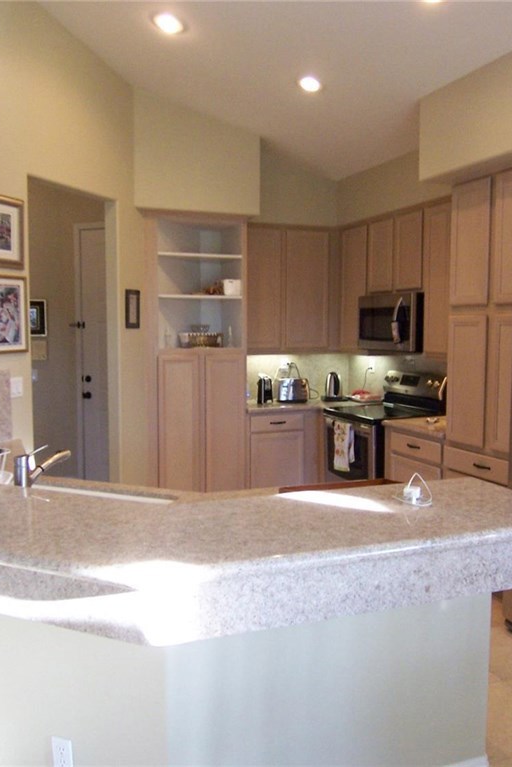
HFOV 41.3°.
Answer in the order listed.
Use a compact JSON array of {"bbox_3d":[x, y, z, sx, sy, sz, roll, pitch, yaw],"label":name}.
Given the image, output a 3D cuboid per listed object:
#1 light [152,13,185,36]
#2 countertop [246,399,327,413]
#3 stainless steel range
[{"bbox_3d":[-0.499,-2.063,3.888,0.175,0.040,0.175,13,-1,0],"label":"light"},{"bbox_3d":[0.181,0.203,5.850,0.825,0.044,0.640,-2,5,-23],"label":"countertop"},{"bbox_3d":[0.989,0.543,5.380,0.680,1.200,0.755,-2,5,-24],"label":"stainless steel range"}]

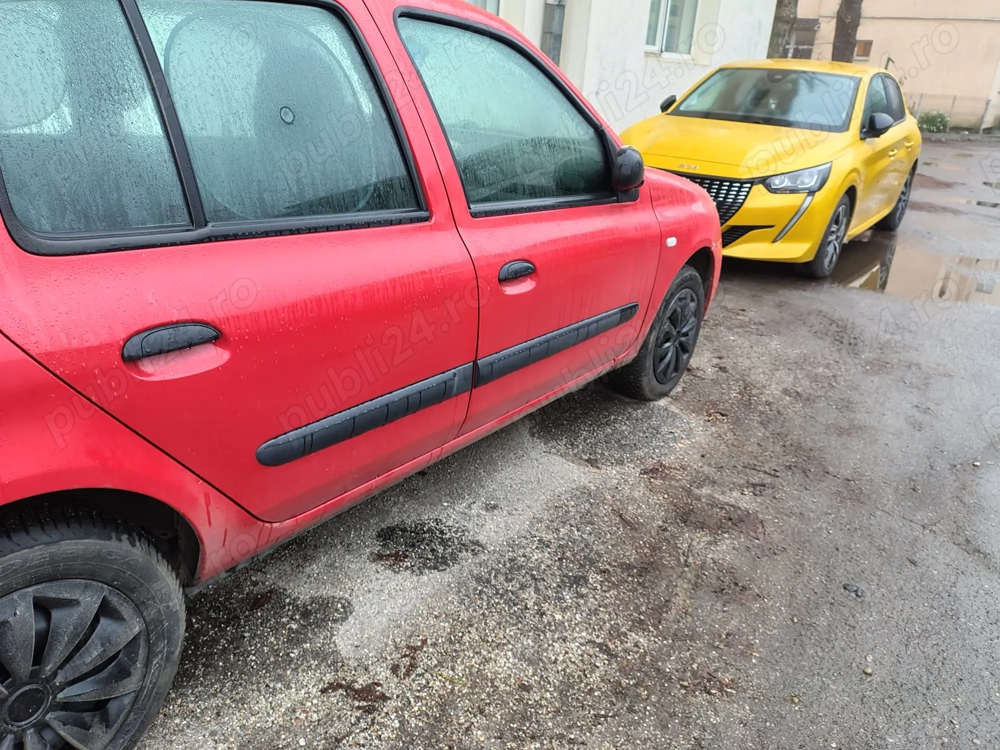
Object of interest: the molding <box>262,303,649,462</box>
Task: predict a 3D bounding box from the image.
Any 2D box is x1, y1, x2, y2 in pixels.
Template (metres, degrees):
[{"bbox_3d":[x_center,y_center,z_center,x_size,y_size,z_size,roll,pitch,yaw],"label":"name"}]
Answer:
[{"bbox_3d":[-0.007,-0.034,1.906,0.036,0.080,1.510,18,24,33],"label":"molding"}]

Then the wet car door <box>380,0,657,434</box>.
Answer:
[{"bbox_3d":[0.143,-0.461,2.123,0.250,1.020,1.170,18,26,33],"label":"wet car door"}]

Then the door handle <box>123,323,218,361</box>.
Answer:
[{"bbox_3d":[-0.517,-0.053,1.144,0.035,0.050,0.165,18,26,33],"label":"door handle"}]

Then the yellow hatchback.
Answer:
[{"bbox_3d":[2.520,-1.942,6.430,1.790,1.440,4.050,18,27,34],"label":"yellow hatchback"}]

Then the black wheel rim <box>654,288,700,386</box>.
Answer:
[{"bbox_3d":[0.711,-0.162,3.010,0.090,0.395,0.395,18,26,33],"label":"black wheel rim"}]

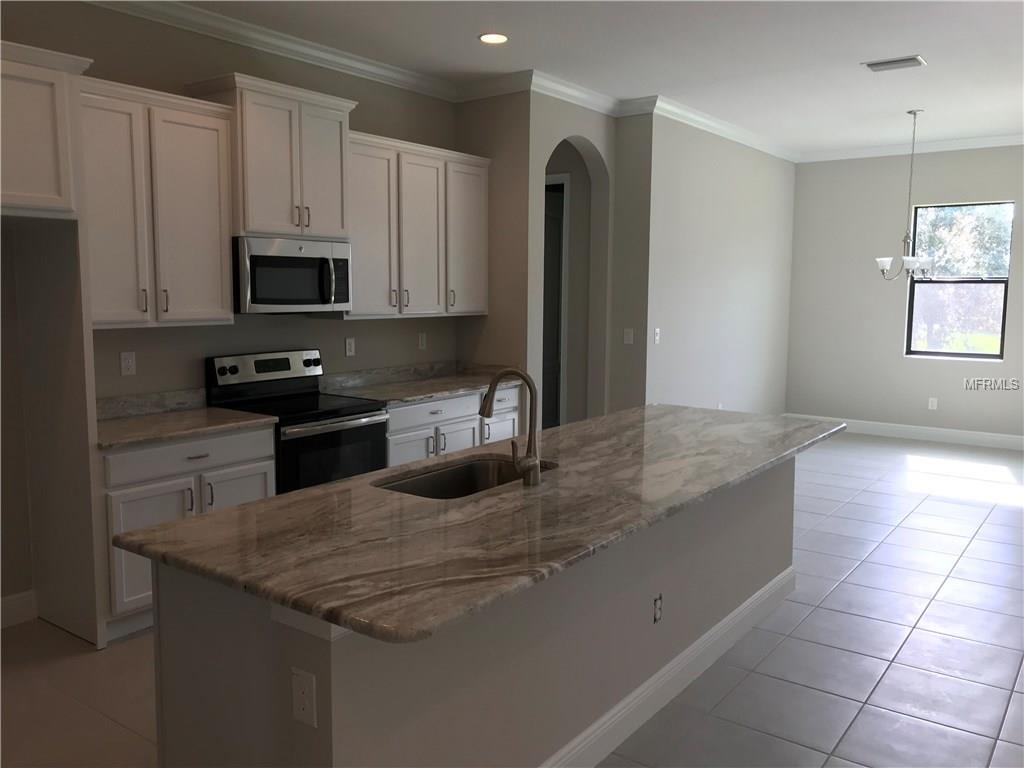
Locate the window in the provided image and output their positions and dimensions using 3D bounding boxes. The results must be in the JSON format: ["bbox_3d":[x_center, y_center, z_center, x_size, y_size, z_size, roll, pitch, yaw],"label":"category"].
[{"bbox_3d":[4.522,-1.032,8.382,0.894,1.532,0.090,5,8,37],"label":"window"}]

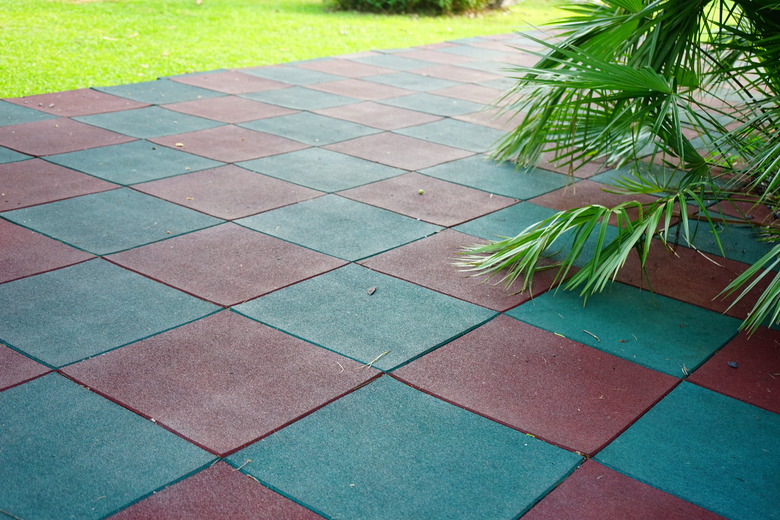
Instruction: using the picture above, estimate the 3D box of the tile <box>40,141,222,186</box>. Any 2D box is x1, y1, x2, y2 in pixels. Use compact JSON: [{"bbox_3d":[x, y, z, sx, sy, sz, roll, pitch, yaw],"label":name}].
[{"bbox_3d":[-0.963,-0.362,3.531,0.500,0.030,0.500,18,24,33],"label":"tile"}]

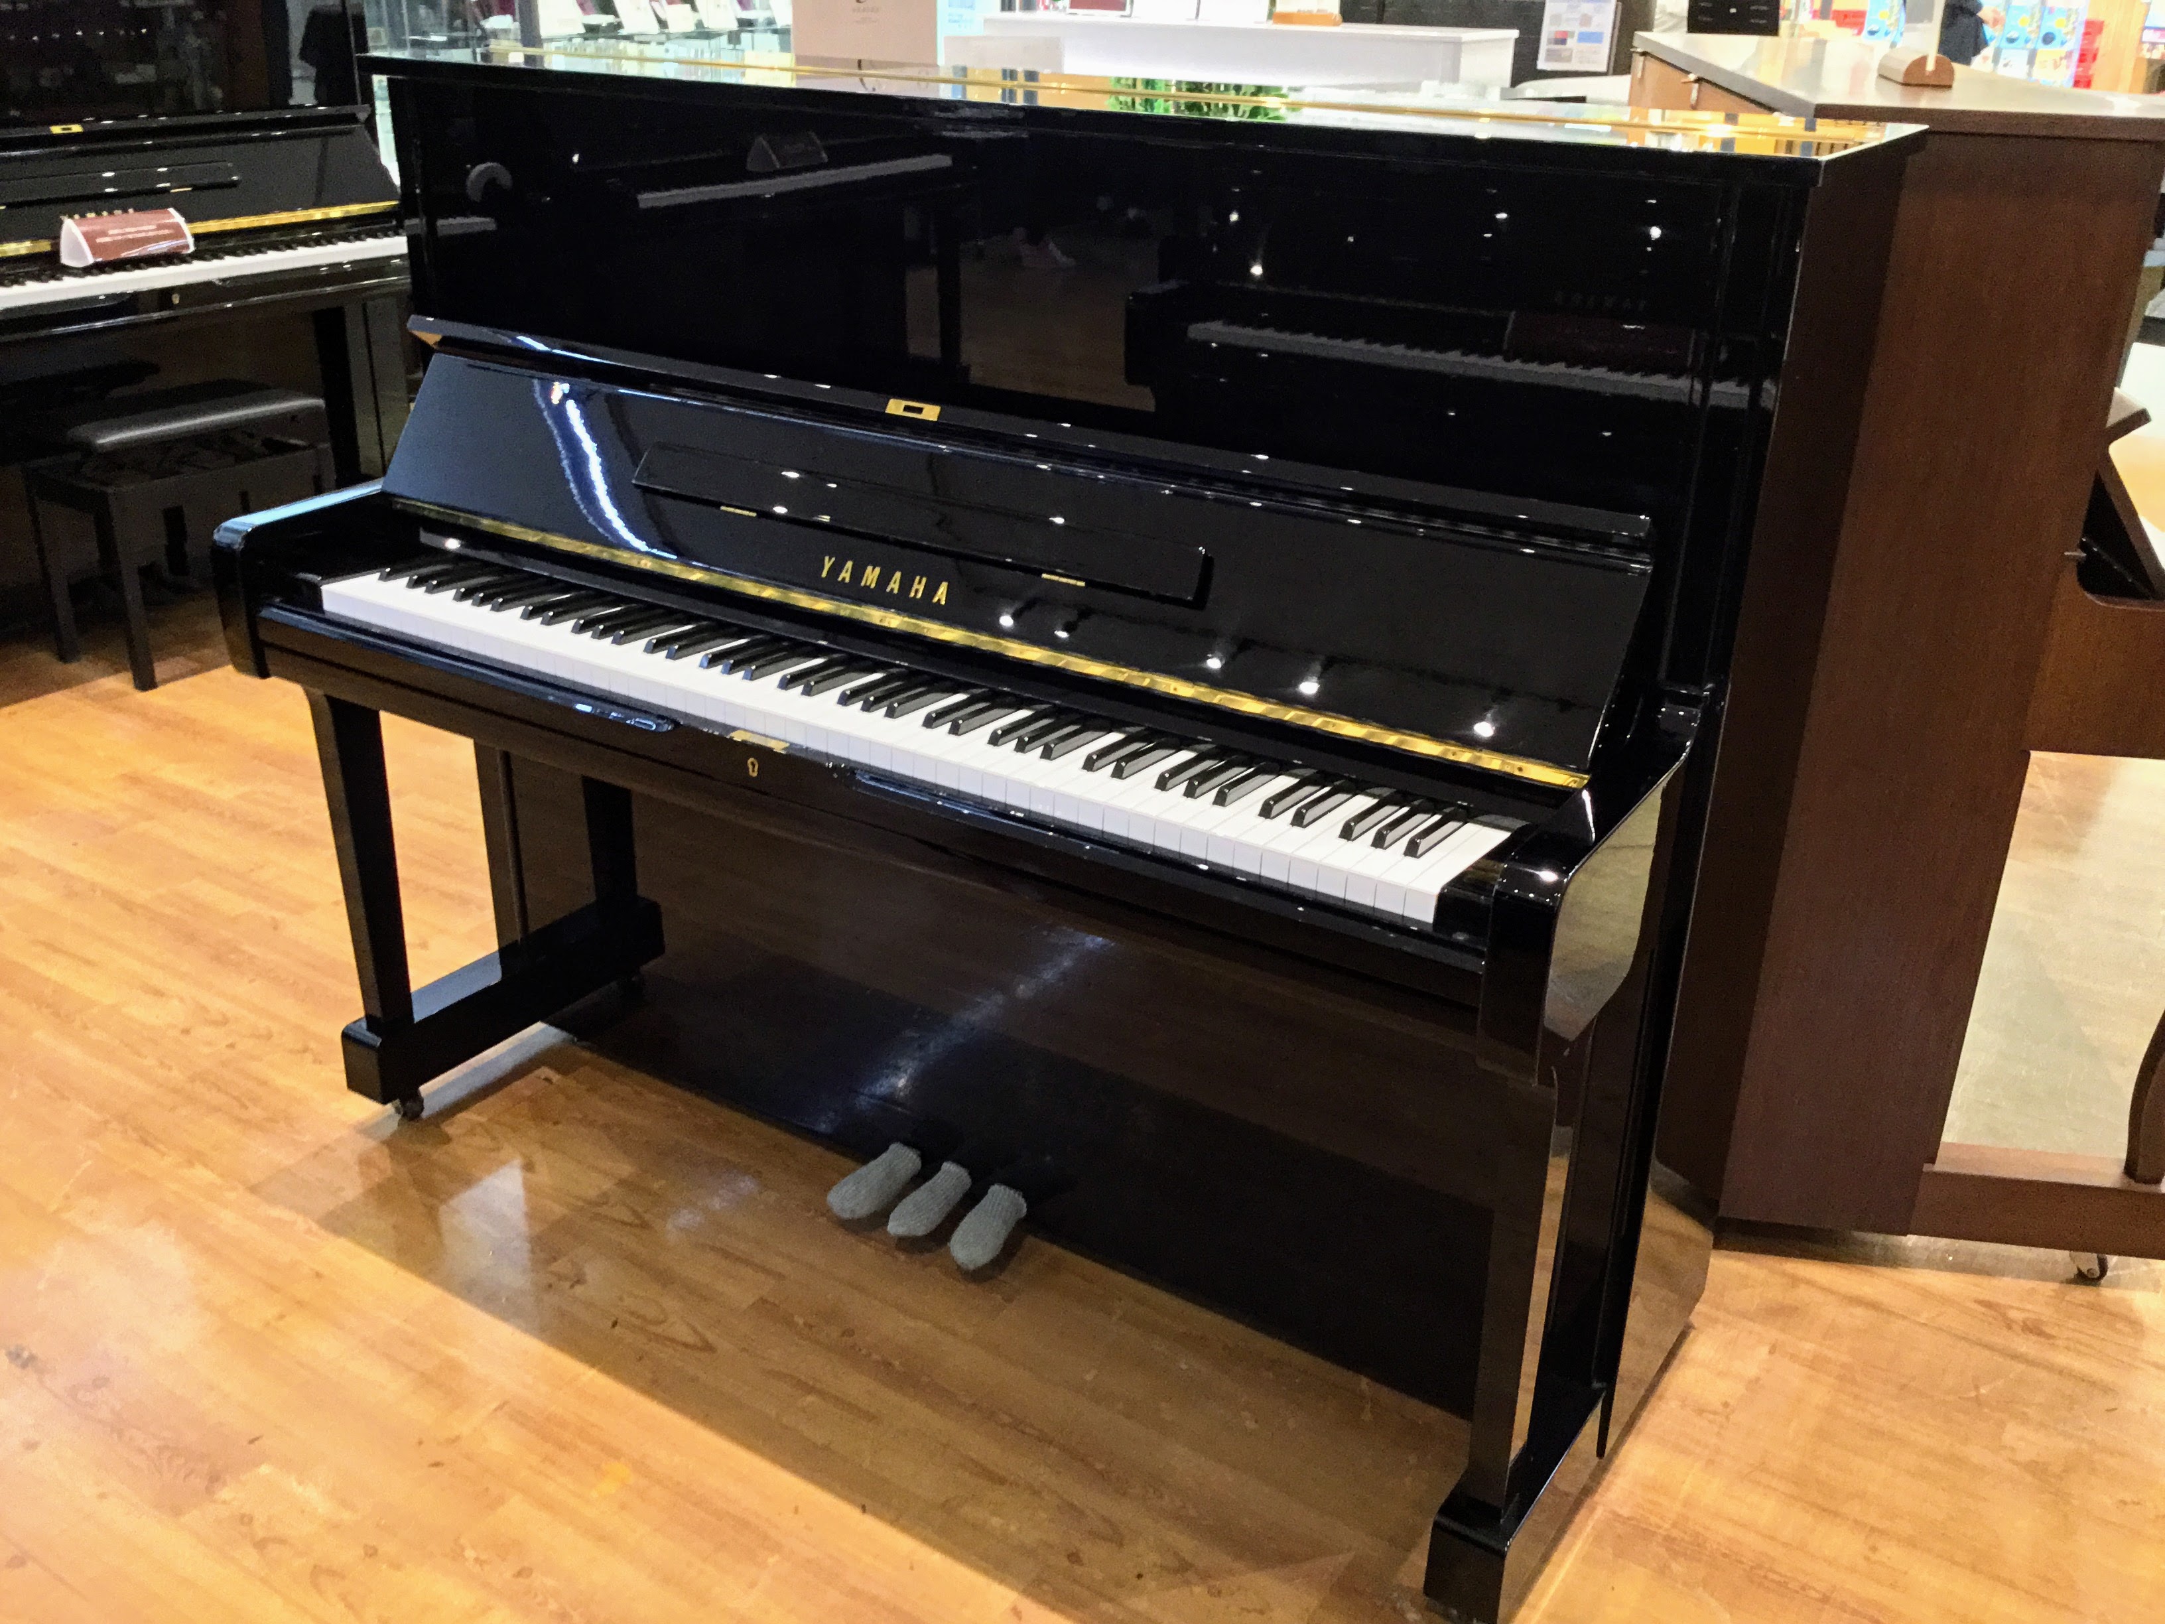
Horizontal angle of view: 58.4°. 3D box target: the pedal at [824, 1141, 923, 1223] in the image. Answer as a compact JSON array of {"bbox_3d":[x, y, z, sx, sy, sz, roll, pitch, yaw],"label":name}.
[{"bbox_3d":[-0.227,0.406,2.135,0.045,0.033,0.142,15,28,29],"label":"pedal"}]

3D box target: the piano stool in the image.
[{"bbox_3d":[-1.720,-0.548,3.755,0.290,0.470,0.475,17,29,32],"label":"piano stool"}]

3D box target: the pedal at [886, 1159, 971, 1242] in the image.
[{"bbox_3d":[-0.166,0.420,2.106,0.045,0.033,0.135,14,27,27],"label":"pedal"}]

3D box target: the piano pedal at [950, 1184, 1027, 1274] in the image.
[{"bbox_3d":[-0.099,0.441,2.061,0.045,0.033,0.138,11,26,22],"label":"piano pedal"}]

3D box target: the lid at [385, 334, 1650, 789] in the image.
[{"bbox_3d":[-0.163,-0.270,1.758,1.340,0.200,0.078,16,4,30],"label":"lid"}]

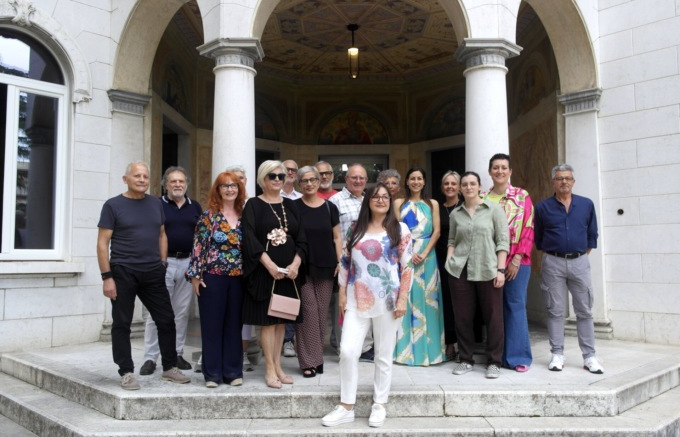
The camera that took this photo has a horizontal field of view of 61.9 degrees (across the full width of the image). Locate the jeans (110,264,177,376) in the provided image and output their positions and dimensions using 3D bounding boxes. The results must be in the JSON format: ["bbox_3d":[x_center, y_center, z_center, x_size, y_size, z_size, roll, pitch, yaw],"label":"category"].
[{"bbox_3d":[-1.471,0.741,4.240,0.480,0.910,0.360,1,-4,-18],"label":"jeans"}]

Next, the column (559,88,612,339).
[{"bbox_3d":[2.921,-0.053,6.740,0.320,2.900,0.500,4,-6,-45],"label":"column"}]

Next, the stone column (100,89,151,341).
[{"bbox_3d":[-2.660,-0.060,7.020,0.250,3.030,0.540,-5,-6,45],"label":"stone column"}]

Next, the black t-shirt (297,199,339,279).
[{"bbox_3d":[-0.210,0.170,4.830,0.410,0.670,0.260,0,-5,2],"label":"black t-shirt"}]

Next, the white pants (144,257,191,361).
[{"bbox_3d":[-1.454,0.763,4.830,0.440,0.930,0.330,1,-4,-12],"label":"white pants"}]

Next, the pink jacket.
[{"bbox_3d":[1.379,0.054,4.720,0.500,0.700,0.310,-1,-4,18],"label":"pink jacket"}]

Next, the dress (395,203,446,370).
[{"bbox_3d":[0.701,0.557,4.930,0.460,1.440,0.350,0,-4,6],"label":"dress"}]

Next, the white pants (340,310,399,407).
[{"bbox_3d":[0.200,0.884,3.850,0.390,0.760,0.280,-1,-5,5],"label":"white pants"}]

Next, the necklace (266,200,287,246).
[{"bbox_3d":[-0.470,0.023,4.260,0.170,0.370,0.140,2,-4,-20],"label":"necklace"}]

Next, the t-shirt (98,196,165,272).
[{"bbox_3d":[-1.623,0.117,4.410,0.475,0.610,0.280,2,-5,-27],"label":"t-shirt"}]

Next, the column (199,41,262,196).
[{"bbox_3d":[-0.978,-0.151,5.200,0.580,2.860,0.580,0,-4,0],"label":"column"}]

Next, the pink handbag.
[{"bbox_3d":[-0.411,0.597,4.120,0.225,0.275,0.080,10,-5,-7],"label":"pink handbag"}]

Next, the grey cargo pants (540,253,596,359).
[{"bbox_3d":[1.964,0.748,4.870,0.440,0.910,0.280,-1,-5,16],"label":"grey cargo pants"}]

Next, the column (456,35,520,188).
[{"bbox_3d":[1.440,-0.170,5.510,0.600,3.020,0.600,0,-5,0],"label":"column"}]

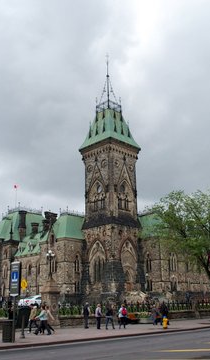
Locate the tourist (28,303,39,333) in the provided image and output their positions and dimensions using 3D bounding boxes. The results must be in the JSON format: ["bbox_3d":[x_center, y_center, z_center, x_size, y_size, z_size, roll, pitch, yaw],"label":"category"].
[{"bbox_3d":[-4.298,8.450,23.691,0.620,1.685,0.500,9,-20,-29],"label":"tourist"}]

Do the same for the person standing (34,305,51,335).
[{"bbox_3d":[-3.750,8.509,23.669,0.750,1.660,0.550,16,-24,-42],"label":"person standing"}]

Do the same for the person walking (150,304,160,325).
[{"bbox_3d":[4.064,10.886,31.587,0.500,1.660,0.520,16,-24,-42],"label":"person walking"}]

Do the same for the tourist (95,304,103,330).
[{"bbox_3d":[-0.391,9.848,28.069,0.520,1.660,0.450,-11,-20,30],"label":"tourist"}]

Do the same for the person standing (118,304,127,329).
[{"bbox_3d":[1.198,9.244,26.318,0.520,1.574,0.420,7,-19,-24],"label":"person standing"}]

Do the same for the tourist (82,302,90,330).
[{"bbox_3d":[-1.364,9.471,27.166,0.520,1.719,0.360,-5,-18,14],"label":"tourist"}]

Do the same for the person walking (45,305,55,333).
[{"bbox_3d":[-3.234,8.209,22.785,0.750,1.575,0.500,8,-19,-27],"label":"person walking"}]

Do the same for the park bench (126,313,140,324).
[{"bbox_3d":[2.371,12.080,33.941,1.500,0.870,0.650,16,-24,-42],"label":"park bench"}]

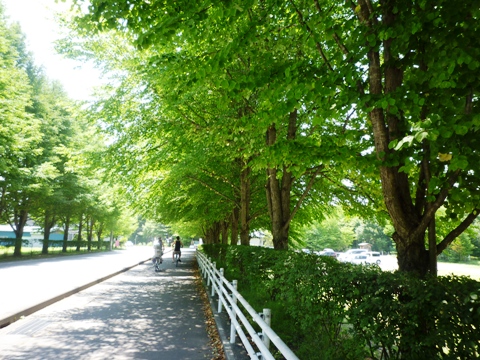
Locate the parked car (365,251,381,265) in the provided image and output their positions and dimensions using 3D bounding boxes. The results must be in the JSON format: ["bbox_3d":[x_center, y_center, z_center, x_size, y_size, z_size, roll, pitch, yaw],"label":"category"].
[{"bbox_3d":[16.435,9.963,44.000,3.800,1.600,1.600,1,-10,-5],"label":"parked car"}]

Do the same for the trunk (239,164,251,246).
[{"bbox_3d":[0.257,1.835,17.720,0.510,5.380,0.460,2,-10,-8],"label":"trunk"}]

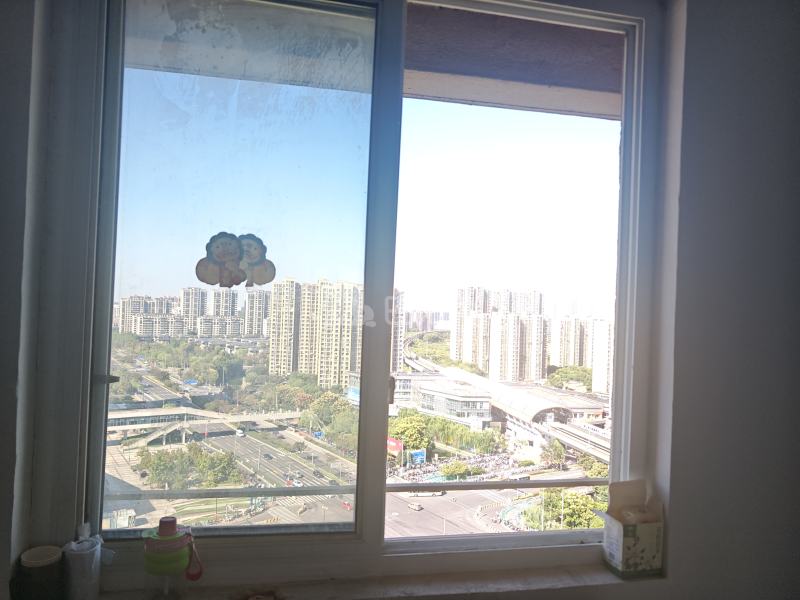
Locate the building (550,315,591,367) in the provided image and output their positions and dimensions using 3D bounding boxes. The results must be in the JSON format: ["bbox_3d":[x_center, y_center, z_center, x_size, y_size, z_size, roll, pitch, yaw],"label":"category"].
[{"bbox_3d":[147.701,40.871,481.571,31.000,51.000,14.000,3,-1,-18],"label":"building"}]

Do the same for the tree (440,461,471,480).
[{"bbox_3d":[17.929,54.476,179.291,9.000,5.600,8.500,2,-1,0],"label":"tree"}]

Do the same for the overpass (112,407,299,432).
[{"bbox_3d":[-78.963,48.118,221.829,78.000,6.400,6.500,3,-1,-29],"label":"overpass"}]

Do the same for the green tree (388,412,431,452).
[{"bbox_3d":[3.393,49.977,207.347,14.500,14.000,13.500,2,-1,0],"label":"green tree"}]

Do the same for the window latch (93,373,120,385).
[{"bbox_3d":[-0.686,0.184,1.300,0.054,0.025,0.025,2,-1,-11],"label":"window latch"}]

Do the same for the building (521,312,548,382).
[{"bbox_3d":[104.203,37.421,427.590,16.500,53.000,12.500,3,-1,-18],"label":"building"}]

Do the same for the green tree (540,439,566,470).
[{"bbox_3d":[54.049,54.219,195.315,8.800,10.200,8.800,2,-1,0],"label":"green tree"}]

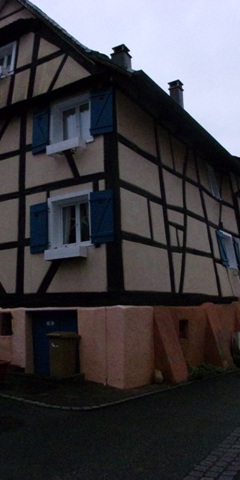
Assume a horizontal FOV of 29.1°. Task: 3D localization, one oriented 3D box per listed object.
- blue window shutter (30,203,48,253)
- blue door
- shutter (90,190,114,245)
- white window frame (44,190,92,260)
[{"bbox_3d":[-1.965,-0.275,11.351,0.600,1.200,0.050,-8,-11,35],"label":"blue window shutter"},{"bbox_3d":[-1.451,2.442,10.904,1.500,1.500,0.080,-8,-11,35],"label":"blue door"},{"bbox_3d":[-0.383,-0.509,10.220,0.620,1.190,0.050,-8,-11,35],"label":"shutter"},{"bbox_3d":[-1.220,-0.372,10.742,1.350,1.450,0.300,-8,-11,35],"label":"white window frame"}]

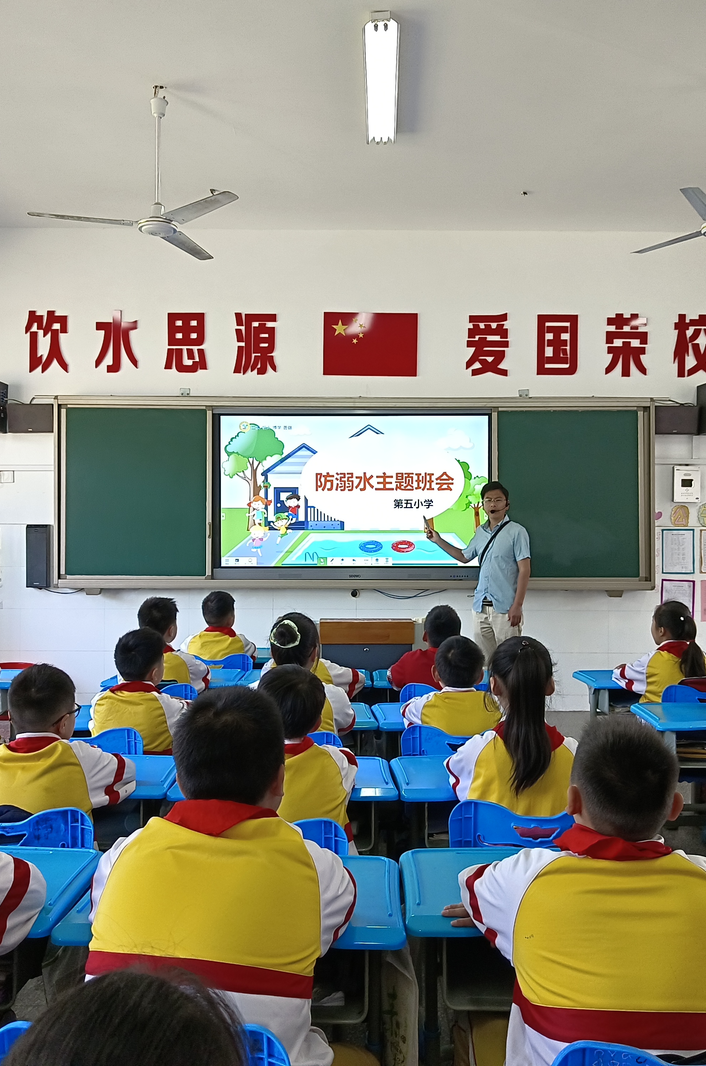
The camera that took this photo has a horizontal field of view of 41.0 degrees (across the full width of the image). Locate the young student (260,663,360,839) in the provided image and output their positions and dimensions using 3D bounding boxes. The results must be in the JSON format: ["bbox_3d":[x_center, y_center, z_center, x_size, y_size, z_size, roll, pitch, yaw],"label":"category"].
[{"bbox_3d":[-0.145,0.817,2.461,0.400,0.970,0.560,0,0,6],"label":"young student"}]

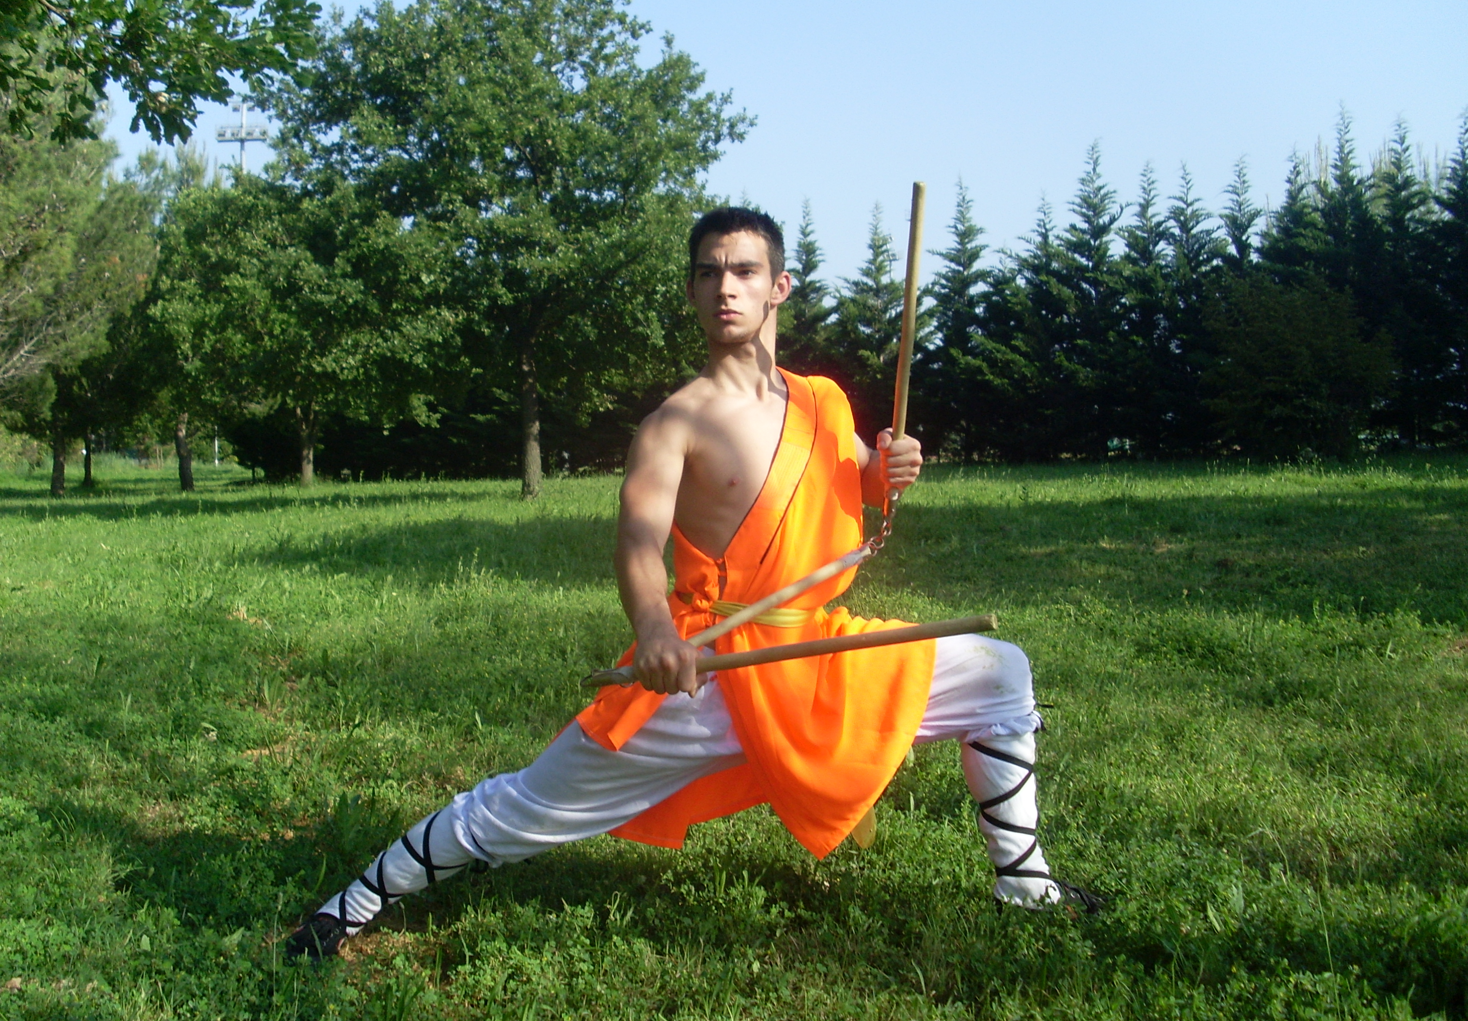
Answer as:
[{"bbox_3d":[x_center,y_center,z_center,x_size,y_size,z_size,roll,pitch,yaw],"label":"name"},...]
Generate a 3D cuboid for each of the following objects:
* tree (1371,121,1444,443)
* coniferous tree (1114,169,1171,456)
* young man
[{"bbox_3d":[11.061,-3.687,26.500,1.400,5.432,1.400,0,3,0],"label":"tree"},{"bbox_3d":[7.016,-3.396,27.500,1.300,5.050,1.300,0,3,0],"label":"coniferous tree"},{"bbox_3d":[-0.030,0.113,2.870,1.400,1.308,0.620,-2,3,-23],"label":"young man"}]

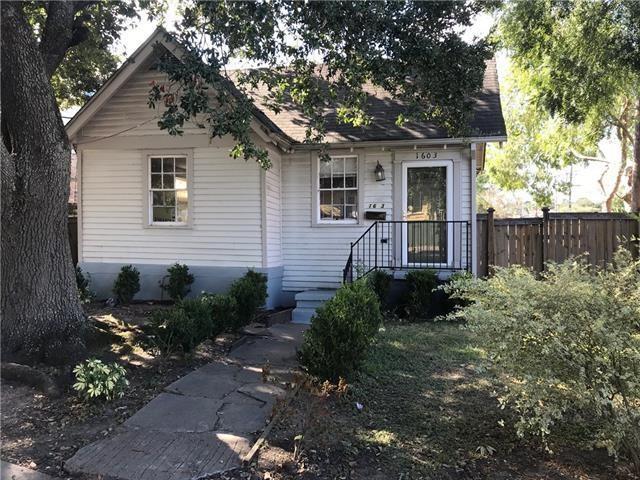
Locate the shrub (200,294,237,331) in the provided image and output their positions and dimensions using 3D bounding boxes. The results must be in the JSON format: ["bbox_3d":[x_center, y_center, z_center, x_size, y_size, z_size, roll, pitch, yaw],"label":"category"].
[{"bbox_3d":[-1.574,1.128,7.950,0.640,0.564,0.640,0,0,10],"label":"shrub"}]

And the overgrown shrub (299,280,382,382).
[{"bbox_3d":[0.230,0.987,5.800,0.900,1.026,0.920,0,0,10],"label":"overgrown shrub"}]

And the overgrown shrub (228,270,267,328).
[{"bbox_3d":[-1.204,0.973,8.600,0.650,0.853,0.680,0,0,10],"label":"overgrown shrub"}]

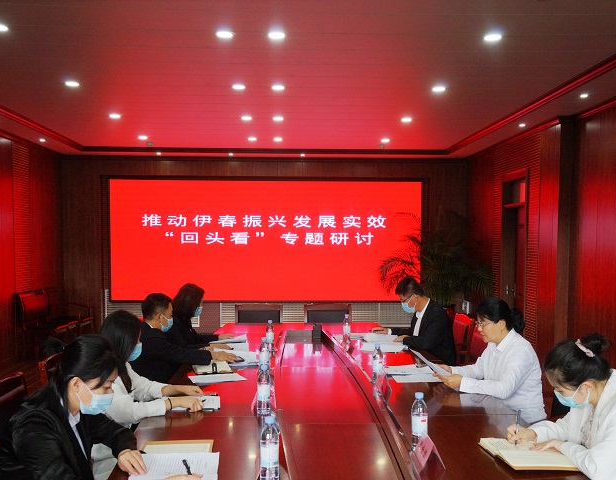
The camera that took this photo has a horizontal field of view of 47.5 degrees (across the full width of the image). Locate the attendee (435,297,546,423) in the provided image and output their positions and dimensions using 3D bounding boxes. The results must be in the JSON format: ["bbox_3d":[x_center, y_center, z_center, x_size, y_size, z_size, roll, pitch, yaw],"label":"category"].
[{"bbox_3d":[0.980,0.955,3.830,0.630,1.270,0.530,1,0,-5],"label":"attendee"}]

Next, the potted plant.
[{"bbox_3d":[1.800,0.616,9.900,1.530,2.000,1.450,1,0,0],"label":"potted plant"}]

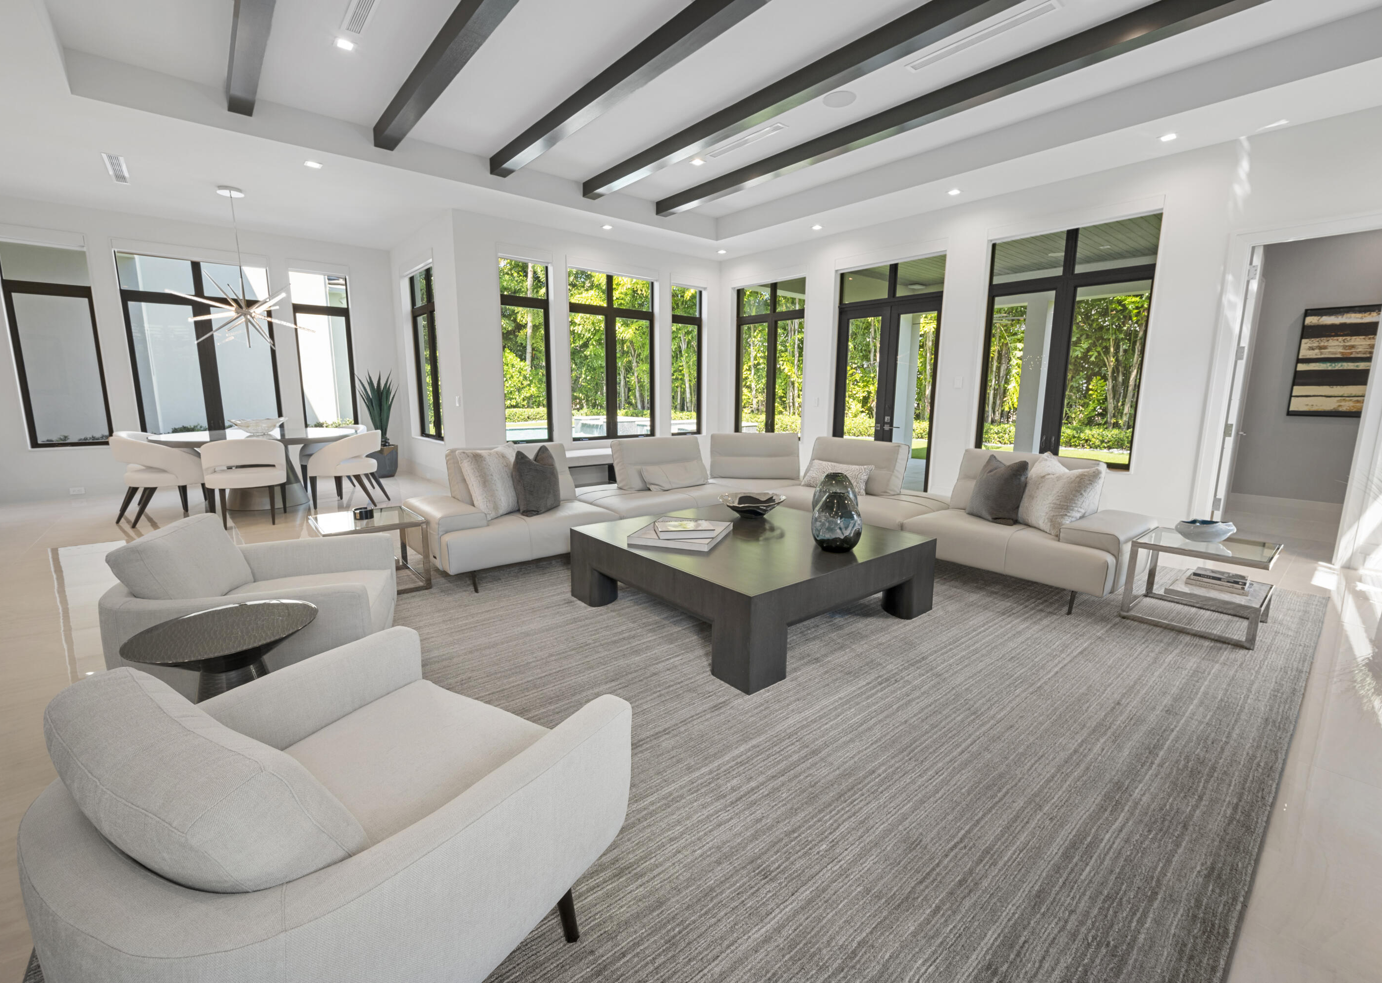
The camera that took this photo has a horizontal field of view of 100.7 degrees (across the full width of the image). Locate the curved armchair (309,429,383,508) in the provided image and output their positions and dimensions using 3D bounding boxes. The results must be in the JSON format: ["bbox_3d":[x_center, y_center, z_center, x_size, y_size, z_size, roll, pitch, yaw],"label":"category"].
[{"bbox_3d":[-3.748,-0.248,6.376,0.625,0.797,0.620,-1,10,-7],"label":"curved armchair"}]

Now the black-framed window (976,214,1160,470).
[{"bbox_3d":[3.617,-1.387,5.650,0.120,2.232,1.394,-7,12,-38],"label":"black-framed window"}]

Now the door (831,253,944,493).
[{"bbox_3d":[2.410,-1.368,7.170,0.120,2.810,1.426,-8,13,-40],"label":"door"}]

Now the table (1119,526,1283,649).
[{"bbox_3d":[2.836,0.508,3.198,0.554,0.448,0.548,-8,13,-40],"label":"table"}]

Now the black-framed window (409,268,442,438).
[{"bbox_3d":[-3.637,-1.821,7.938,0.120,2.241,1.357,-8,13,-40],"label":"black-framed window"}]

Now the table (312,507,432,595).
[{"bbox_3d":[-2.143,0.408,3.816,0.594,0.444,0.627,-8,12,-41],"label":"table"}]

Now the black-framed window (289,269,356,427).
[{"bbox_3d":[-5.075,-1.863,7.956,0.665,2.192,0.120,-8,12,-41],"label":"black-framed window"}]

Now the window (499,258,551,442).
[{"bbox_3d":[-2.040,-1.692,7.198,0.660,2.241,0.120,-8,13,-40],"label":"window"}]

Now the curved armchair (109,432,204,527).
[{"bbox_3d":[-5.201,-0.130,5.609,0.608,0.819,0.594,5,10,28],"label":"curved armchair"}]

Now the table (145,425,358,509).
[{"bbox_3d":[-4.717,-0.240,6.346,1.892,0.781,1.892,-7,12,-36],"label":"table"}]

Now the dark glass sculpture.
[{"bbox_3d":[0.823,0.099,3.194,0.270,0.420,0.275,3,9,14],"label":"dark glass sculpture"}]

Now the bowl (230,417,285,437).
[{"bbox_3d":[-4.755,-0.704,6.304,0.497,0.166,0.461,-8,12,-41],"label":"bowl"}]

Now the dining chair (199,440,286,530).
[{"bbox_3d":[-4.288,-0.104,5.540,0.603,0.806,0.598,-6,11,-37],"label":"dining chair"}]

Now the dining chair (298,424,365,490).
[{"bbox_3d":[-4.389,-0.395,7.216,0.620,0.797,0.625,4,10,23],"label":"dining chair"}]

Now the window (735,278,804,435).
[{"bbox_3d":[1.178,-1.898,8.553,0.120,2.241,1.394,-8,13,-40],"label":"window"}]

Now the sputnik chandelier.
[{"bbox_3d":[-4.664,-2.275,5.917,1.214,1.545,1.177,-8,12,-41],"label":"sputnik chandelier"}]

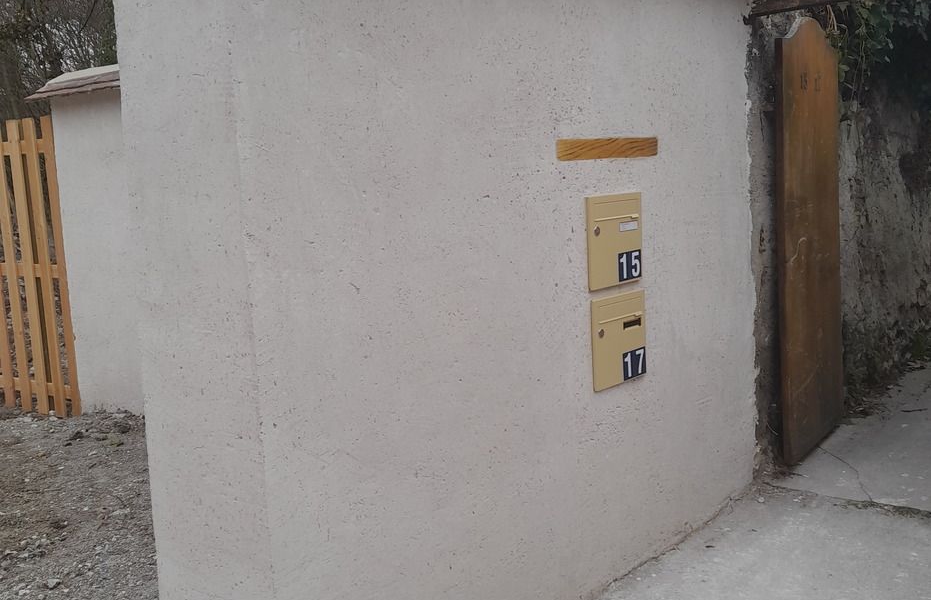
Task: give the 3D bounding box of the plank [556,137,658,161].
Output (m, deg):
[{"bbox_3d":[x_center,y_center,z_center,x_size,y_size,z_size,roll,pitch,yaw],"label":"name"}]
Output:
[{"bbox_3d":[0.460,-0.484,2.873,0.030,0.062,0.571,2,10,43],"label":"plank"}]

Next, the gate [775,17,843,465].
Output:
[{"bbox_3d":[1.554,-0.282,4.032,0.040,1.920,0.736,2,7,40],"label":"gate"}]

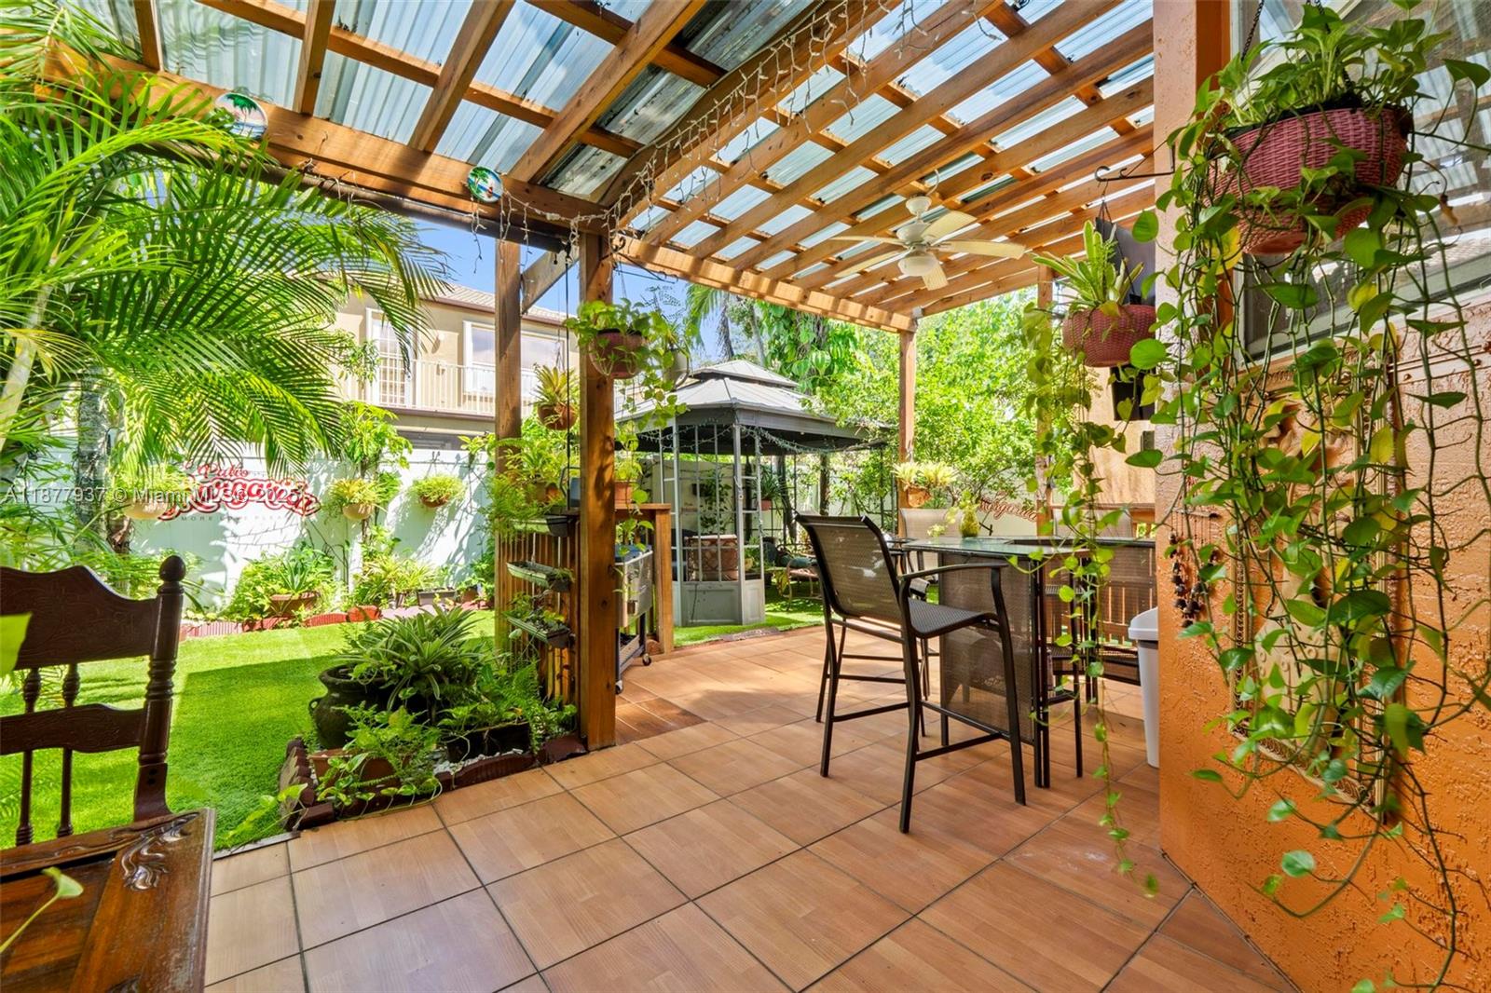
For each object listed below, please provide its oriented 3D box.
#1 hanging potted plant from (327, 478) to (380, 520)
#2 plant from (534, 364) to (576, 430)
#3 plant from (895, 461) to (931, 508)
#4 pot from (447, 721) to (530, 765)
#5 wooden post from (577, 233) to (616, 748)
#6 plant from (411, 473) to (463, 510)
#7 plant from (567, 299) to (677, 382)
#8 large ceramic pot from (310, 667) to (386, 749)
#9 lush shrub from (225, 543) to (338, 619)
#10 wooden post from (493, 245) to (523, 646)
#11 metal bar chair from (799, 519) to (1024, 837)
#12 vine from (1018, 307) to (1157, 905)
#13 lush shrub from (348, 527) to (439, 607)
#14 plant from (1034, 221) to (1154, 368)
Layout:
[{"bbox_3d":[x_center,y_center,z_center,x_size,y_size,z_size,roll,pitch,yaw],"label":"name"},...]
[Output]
[{"bbox_3d":[-4.317,0.026,6.850,0.550,0.490,0.500,1,-1,-38],"label":"hanging potted plant"},{"bbox_3d":[-1.135,-0.593,3.700,0.260,0.400,0.260,1,-1,-38],"label":"plant"},{"bbox_3d":[1.207,-0.084,4.470,0.240,0.330,0.220,1,-1,-38],"label":"plant"},{"bbox_3d":[-1.186,1.099,2.862,0.370,0.160,0.210,0,-1,-30],"label":"pot"},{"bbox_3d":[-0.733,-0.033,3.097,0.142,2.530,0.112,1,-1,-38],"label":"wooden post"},{"bbox_3d":[-3.604,-0.061,7.250,0.570,0.430,0.500,1,-1,-38],"label":"plant"},{"bbox_3d":[-0.575,-0.724,2.880,0.460,0.380,0.410,1,-1,-38],"label":"plant"},{"bbox_3d":[-1.843,1.008,2.938,0.410,0.360,0.390,0,-1,-32],"label":"large ceramic pot"},{"bbox_3d":[-4.790,0.870,6.400,0.950,0.820,0.750,1,-1,-38],"label":"lush shrub"},{"bbox_3d":[-1.741,-0.299,4.560,0.140,3.214,0.140,1,-1,-38],"label":"wooden post"},{"bbox_3d":[0.677,0.693,2.721,0.766,1.188,0.620,0,-1,-26],"label":"metal bar chair"},{"bbox_3d":[1.102,0.281,1.994,0.380,1.780,0.300,1,-1,-38],"label":"vine"},{"bbox_3d":[-3.959,0.787,7.000,0.800,0.900,0.650,1,-1,-38],"label":"lush shrub"},{"bbox_3d":[1.144,-0.662,2.030,0.360,0.460,0.330,1,-1,-38],"label":"plant"}]

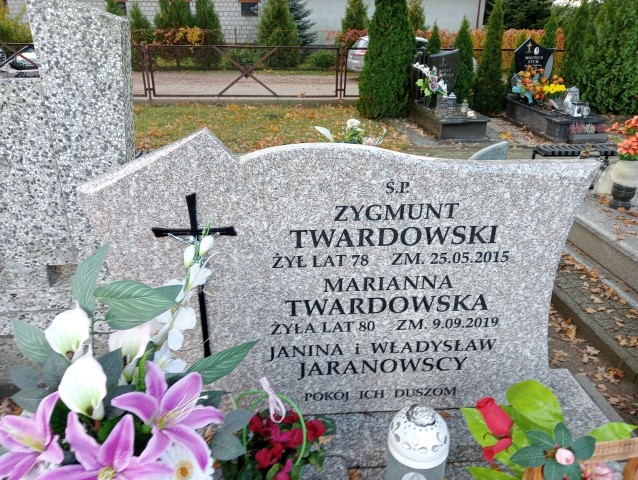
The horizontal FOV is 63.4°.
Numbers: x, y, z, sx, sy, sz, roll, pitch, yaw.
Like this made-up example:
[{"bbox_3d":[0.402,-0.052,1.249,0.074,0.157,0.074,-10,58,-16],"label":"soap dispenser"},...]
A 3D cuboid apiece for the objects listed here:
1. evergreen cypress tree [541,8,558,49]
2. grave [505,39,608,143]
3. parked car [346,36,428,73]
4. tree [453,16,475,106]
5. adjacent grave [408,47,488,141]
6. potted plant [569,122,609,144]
[{"bbox_3d":[4.425,-3.440,9.993,0.500,1.894,0.500,1,24,0],"label":"evergreen cypress tree"},{"bbox_3d":[3.976,-2.574,8.641,0.810,1.401,2.130,-1,24,-5],"label":"grave"},{"bbox_3d":[3.293,-6.606,18.764,4.200,1.460,1.740,-7,25,-16],"label":"parked car"},{"bbox_3d":[2.737,-3.289,9.796,0.450,1.742,0.450,1,24,0],"label":"tree"},{"bbox_3d":[2.151,-2.480,8.625,0.790,1.202,1.810,-2,24,-7],"label":"adjacent grave"},{"bbox_3d":[4.128,-1.655,7.938,0.570,0.298,0.190,-2,24,-5],"label":"potted plant"}]

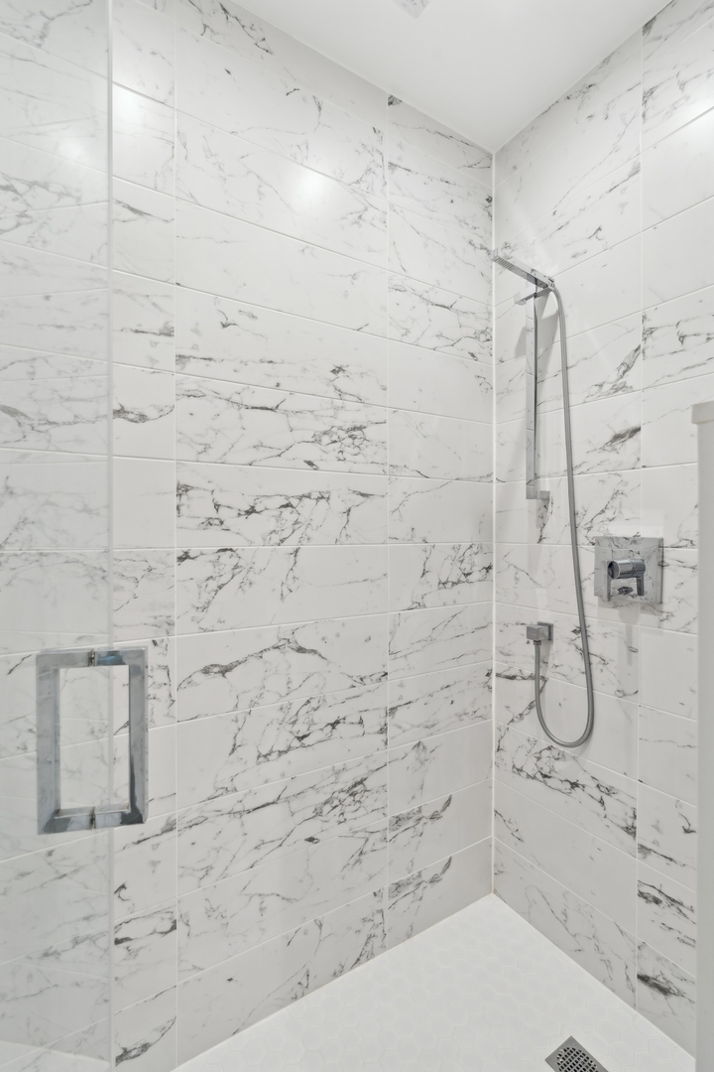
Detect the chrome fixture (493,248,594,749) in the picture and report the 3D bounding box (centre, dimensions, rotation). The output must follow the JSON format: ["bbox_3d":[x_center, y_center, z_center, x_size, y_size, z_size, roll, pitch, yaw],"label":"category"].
[{"bbox_3d":[0.483,-0.071,1.339,0.312,1.348,0.249,0,0,-32],"label":"chrome fixture"}]

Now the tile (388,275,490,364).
[{"bbox_3d":[0.283,-0.685,1.531,0.447,0.202,0.010,0,0,-32],"label":"tile"}]

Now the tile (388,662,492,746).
[{"bbox_3d":[0.284,0.538,1.550,0.449,0.203,0.010,0,0,-32],"label":"tile"}]

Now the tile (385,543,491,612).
[{"bbox_3d":[0.281,0.129,1.537,0.447,0.202,0.010,0,0,-32],"label":"tile"}]

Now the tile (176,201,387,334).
[{"bbox_3d":[-0.165,-0.687,1.266,0.601,0.203,0.010,0,0,-32],"label":"tile"}]

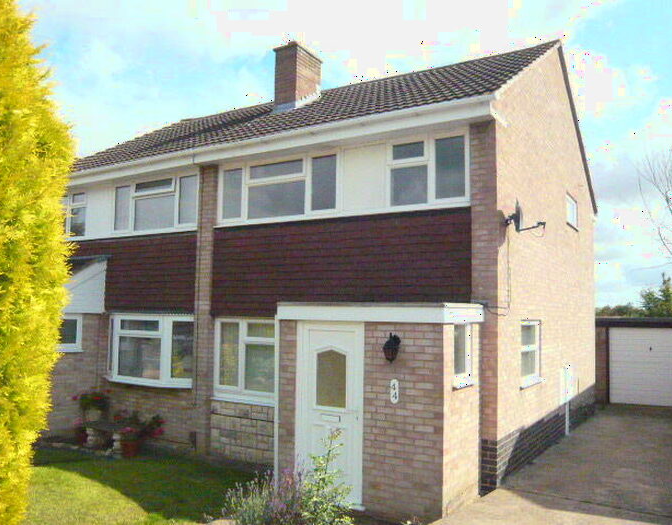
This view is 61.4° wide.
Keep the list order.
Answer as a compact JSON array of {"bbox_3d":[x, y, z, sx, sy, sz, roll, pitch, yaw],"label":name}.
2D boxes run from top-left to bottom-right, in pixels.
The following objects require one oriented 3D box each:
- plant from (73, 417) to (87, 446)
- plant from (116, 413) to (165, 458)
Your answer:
[{"bbox_3d":[-4.506,3.031,10.140,0.330,0.484,0.330,-2,-6,33],"label":"plant"},{"bbox_3d":[-3.301,2.880,9.470,0.618,0.700,0.536,-2,-6,33],"label":"plant"}]

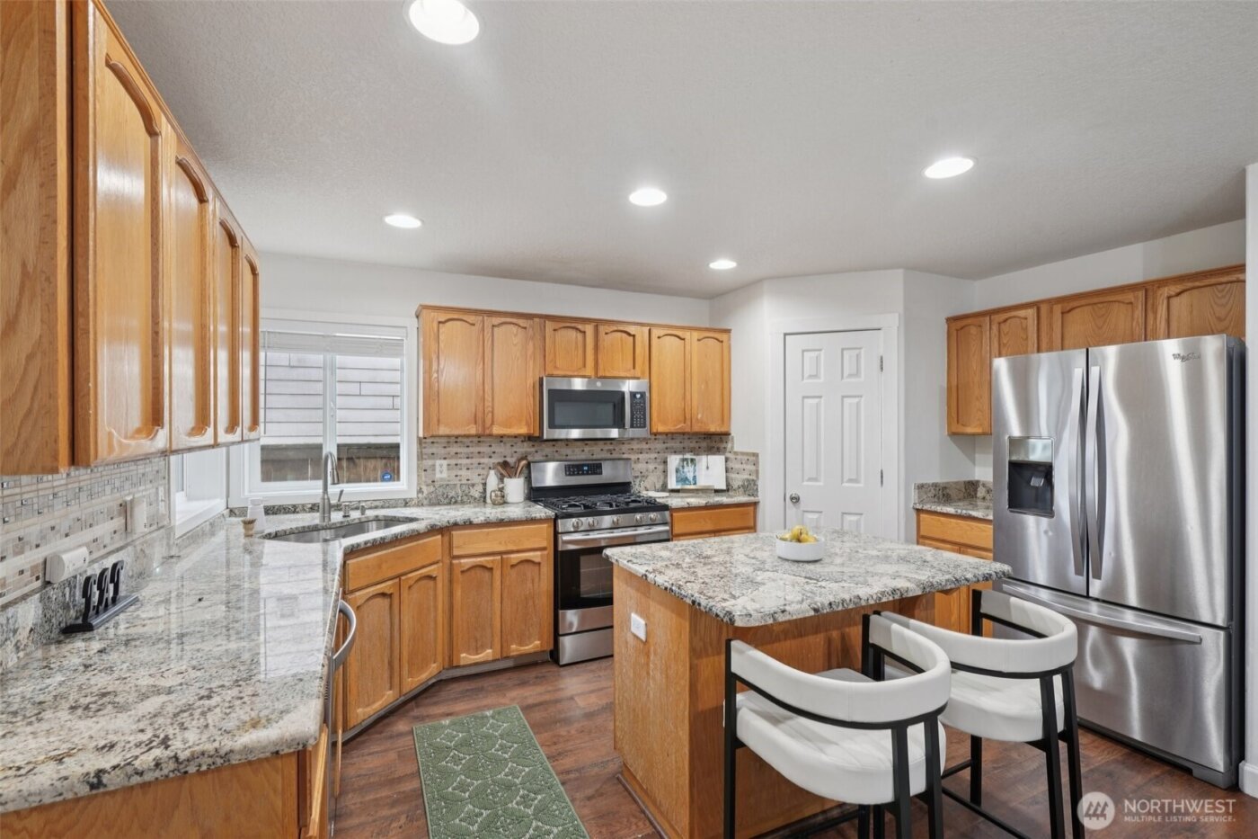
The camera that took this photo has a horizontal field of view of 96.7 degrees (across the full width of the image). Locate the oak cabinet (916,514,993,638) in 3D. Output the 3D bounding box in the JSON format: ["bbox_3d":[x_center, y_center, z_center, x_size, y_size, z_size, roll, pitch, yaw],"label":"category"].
[{"bbox_3d":[2.230,1.002,3.432,0.620,0.835,0.570,0,0,-24],"label":"oak cabinet"}]

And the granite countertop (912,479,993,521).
[{"bbox_3d":[2.212,0.511,3.433,0.660,0.153,0.585,0,0,-24],"label":"granite countertop"}]

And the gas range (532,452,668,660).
[{"bbox_3d":[-0.192,0.875,3.714,0.758,1.167,0.660,0,0,-24],"label":"gas range"}]

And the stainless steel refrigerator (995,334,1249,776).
[{"bbox_3d":[2.458,0.559,2.748,0.740,1.788,0.913,0,0,-24],"label":"stainless steel refrigerator"}]

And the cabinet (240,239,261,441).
[{"bbox_3d":[-1.611,-0.294,2.109,0.330,0.753,0.345,0,0,-24],"label":"cabinet"}]

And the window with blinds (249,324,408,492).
[{"bbox_3d":[-1.792,-0.068,3.384,0.870,1.022,0.100,0,0,-24],"label":"window with blinds"}]

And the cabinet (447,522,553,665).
[{"bbox_3d":[-0.838,1.003,3.466,0.600,0.822,0.605,0,0,-24],"label":"cabinet"}]

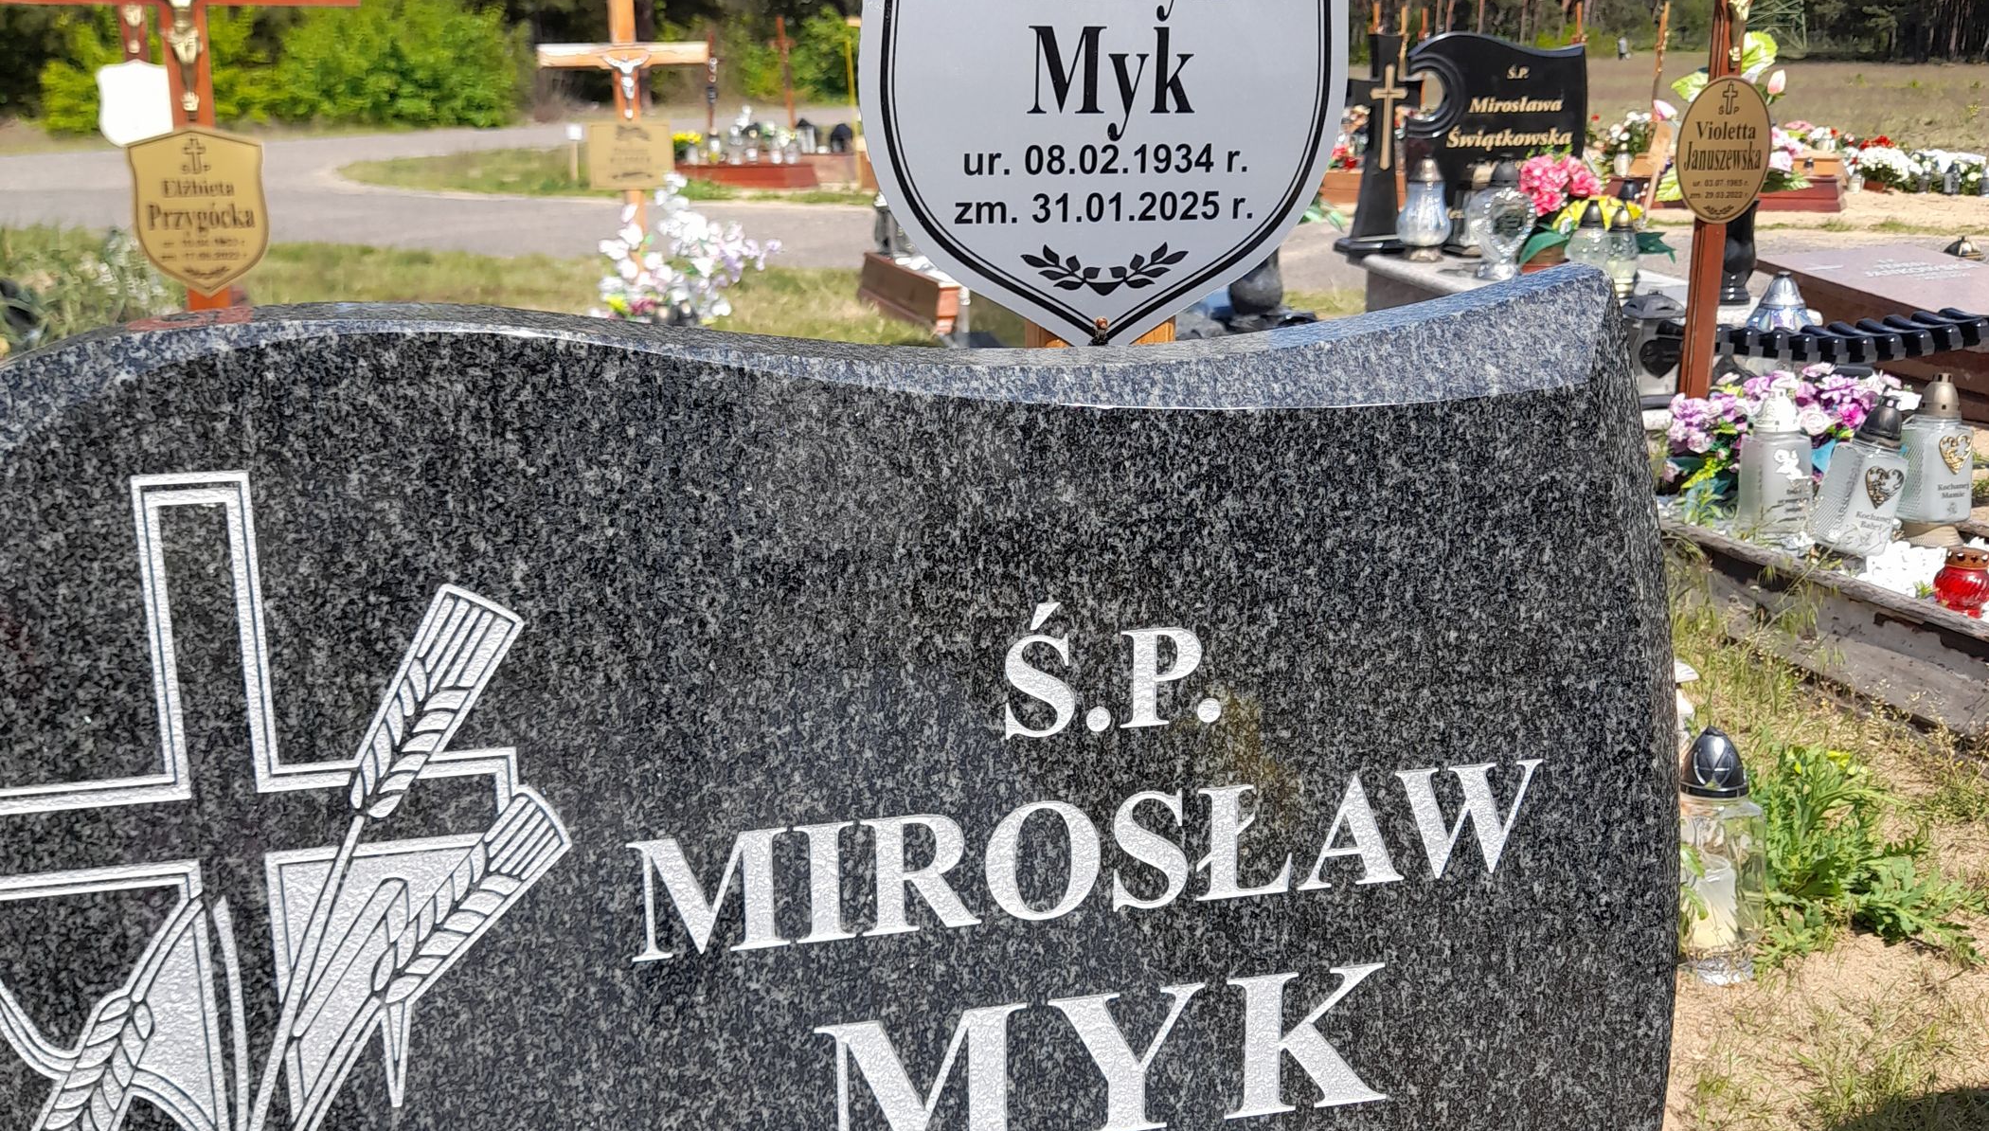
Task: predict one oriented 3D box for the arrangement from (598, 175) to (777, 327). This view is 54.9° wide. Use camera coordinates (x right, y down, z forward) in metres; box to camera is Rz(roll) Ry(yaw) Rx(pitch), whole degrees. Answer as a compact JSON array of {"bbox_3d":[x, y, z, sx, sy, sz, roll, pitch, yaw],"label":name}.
[{"bbox_3d":[-0.883,-0.883,5.500,0.480,0.480,0.420,-4,16,-14],"label":"arrangement"}]

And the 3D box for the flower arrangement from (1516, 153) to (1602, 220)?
[{"bbox_3d":[1.665,-1.109,5.650,0.230,0.200,0.210,-4,16,-14],"label":"flower arrangement"}]

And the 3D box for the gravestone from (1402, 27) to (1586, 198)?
[{"bbox_3d":[1.631,-1.373,6.218,0.630,0.700,0.090,-5,16,-17],"label":"gravestone"}]

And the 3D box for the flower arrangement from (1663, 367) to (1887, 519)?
[{"bbox_3d":[1.634,-0.251,3.970,0.420,0.300,0.320,-4,16,-14],"label":"flower arrangement"}]

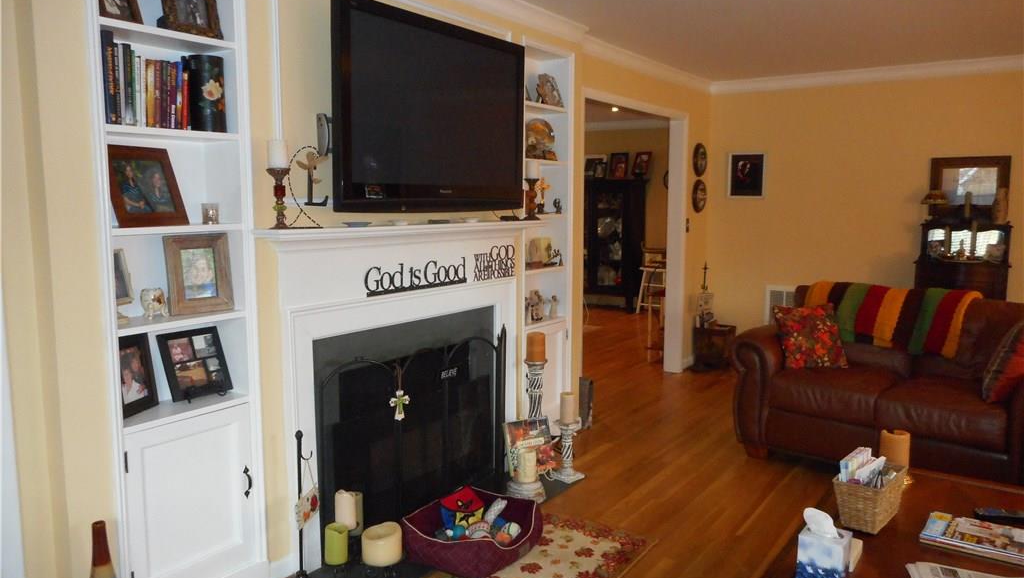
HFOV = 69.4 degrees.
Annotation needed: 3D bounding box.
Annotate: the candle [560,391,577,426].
[{"bbox_3d":[0.295,0.623,3.843,0.079,0.150,0.079,4,8,34],"label":"candle"}]

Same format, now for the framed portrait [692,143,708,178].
[{"bbox_3d":[1.611,-1.101,6.328,0.030,0.289,0.260,5,8,35],"label":"framed portrait"}]

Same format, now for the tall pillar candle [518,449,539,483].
[{"bbox_3d":[0.077,0.856,3.575,0.083,0.150,0.083,4,8,34],"label":"tall pillar candle"}]

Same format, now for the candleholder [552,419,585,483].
[{"bbox_3d":[0.296,0.839,3.868,0.130,0.288,0.130,6,9,44],"label":"candleholder"}]

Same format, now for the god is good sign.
[{"bbox_3d":[-0.287,-0.097,3.423,0.025,0.163,1.070,4,8,34],"label":"god is good sign"}]

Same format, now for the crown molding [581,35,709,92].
[{"bbox_3d":[1.090,-1.622,5.480,0.062,0.065,2.399,5,8,35],"label":"crown molding"}]

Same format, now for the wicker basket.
[{"bbox_3d":[1.121,0.645,2.301,0.128,0.142,0.258,6,9,40],"label":"wicker basket"}]

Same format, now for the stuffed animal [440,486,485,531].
[{"bbox_3d":[-0.209,0.945,3.155,0.155,0.160,0.140,-3,7,-25],"label":"stuffed animal"}]

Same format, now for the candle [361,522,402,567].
[{"bbox_3d":[-0.514,0.995,2.901,0.160,0.125,0.160,0,7,-2],"label":"candle"}]

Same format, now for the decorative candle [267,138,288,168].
[{"bbox_3d":[-0.815,-0.465,2.574,0.074,0.105,0.074,5,8,35],"label":"decorative candle"}]

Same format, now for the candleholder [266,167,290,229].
[{"bbox_3d":[-0.817,-0.316,2.590,0.082,0.210,0.082,5,8,35],"label":"candleholder"}]

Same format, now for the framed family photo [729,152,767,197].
[{"bbox_3d":[2.015,-0.976,6.363,0.305,0.375,0.025,4,8,34],"label":"framed family photo"}]

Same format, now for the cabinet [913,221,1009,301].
[{"bbox_3d":[3.266,0.170,5.397,0.600,1.300,0.380,5,8,35],"label":"cabinet"}]

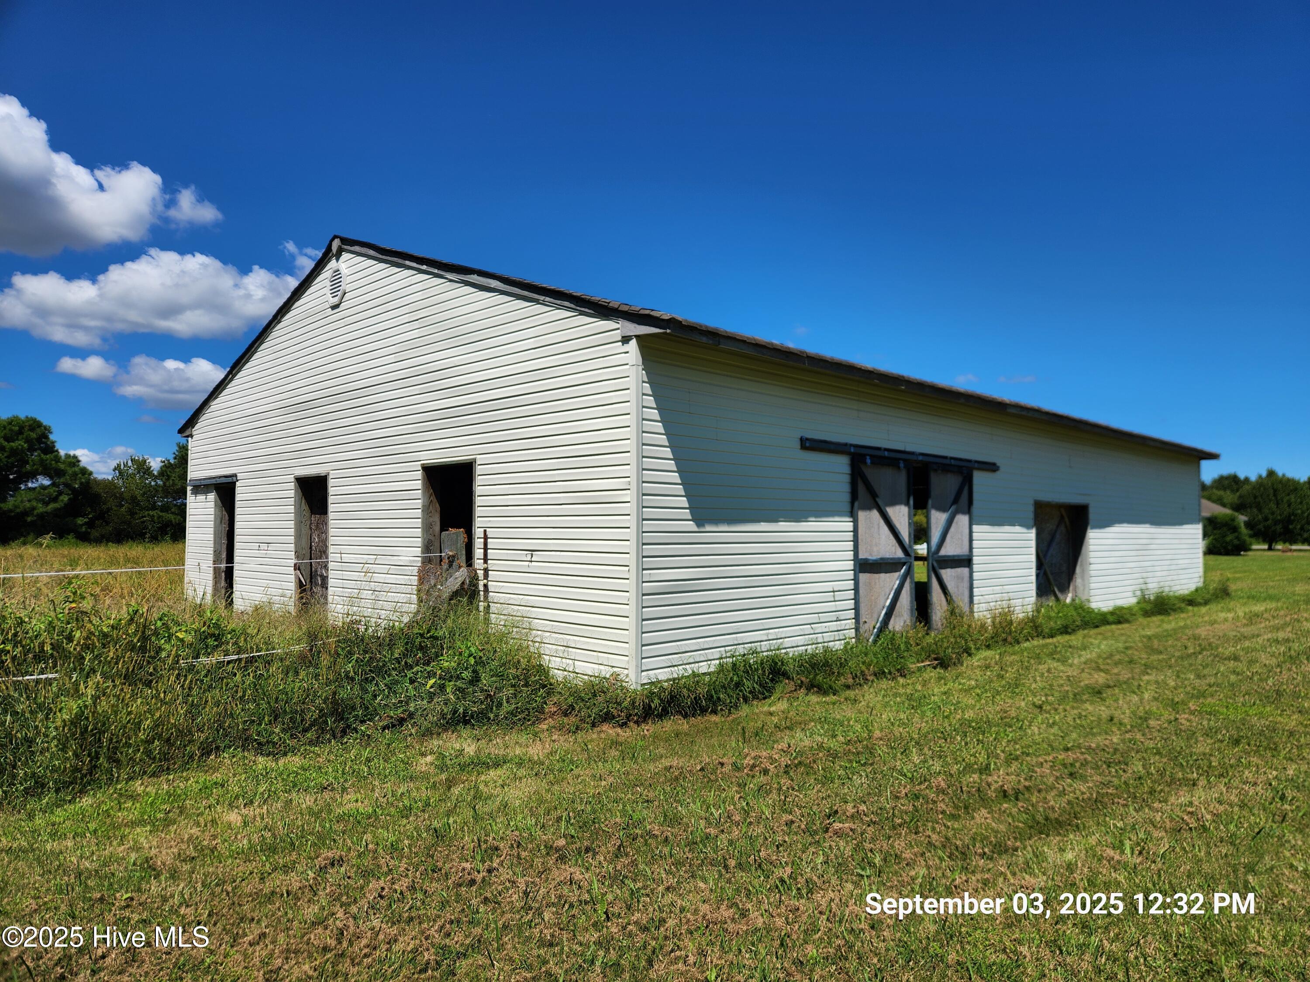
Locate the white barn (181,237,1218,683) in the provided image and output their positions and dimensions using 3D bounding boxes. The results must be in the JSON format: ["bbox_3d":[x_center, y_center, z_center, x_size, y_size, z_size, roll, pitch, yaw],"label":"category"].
[{"bbox_3d":[2.078,-0.492,18.733,18.640,5.557,13.188,3,-4,-45],"label":"white barn"}]

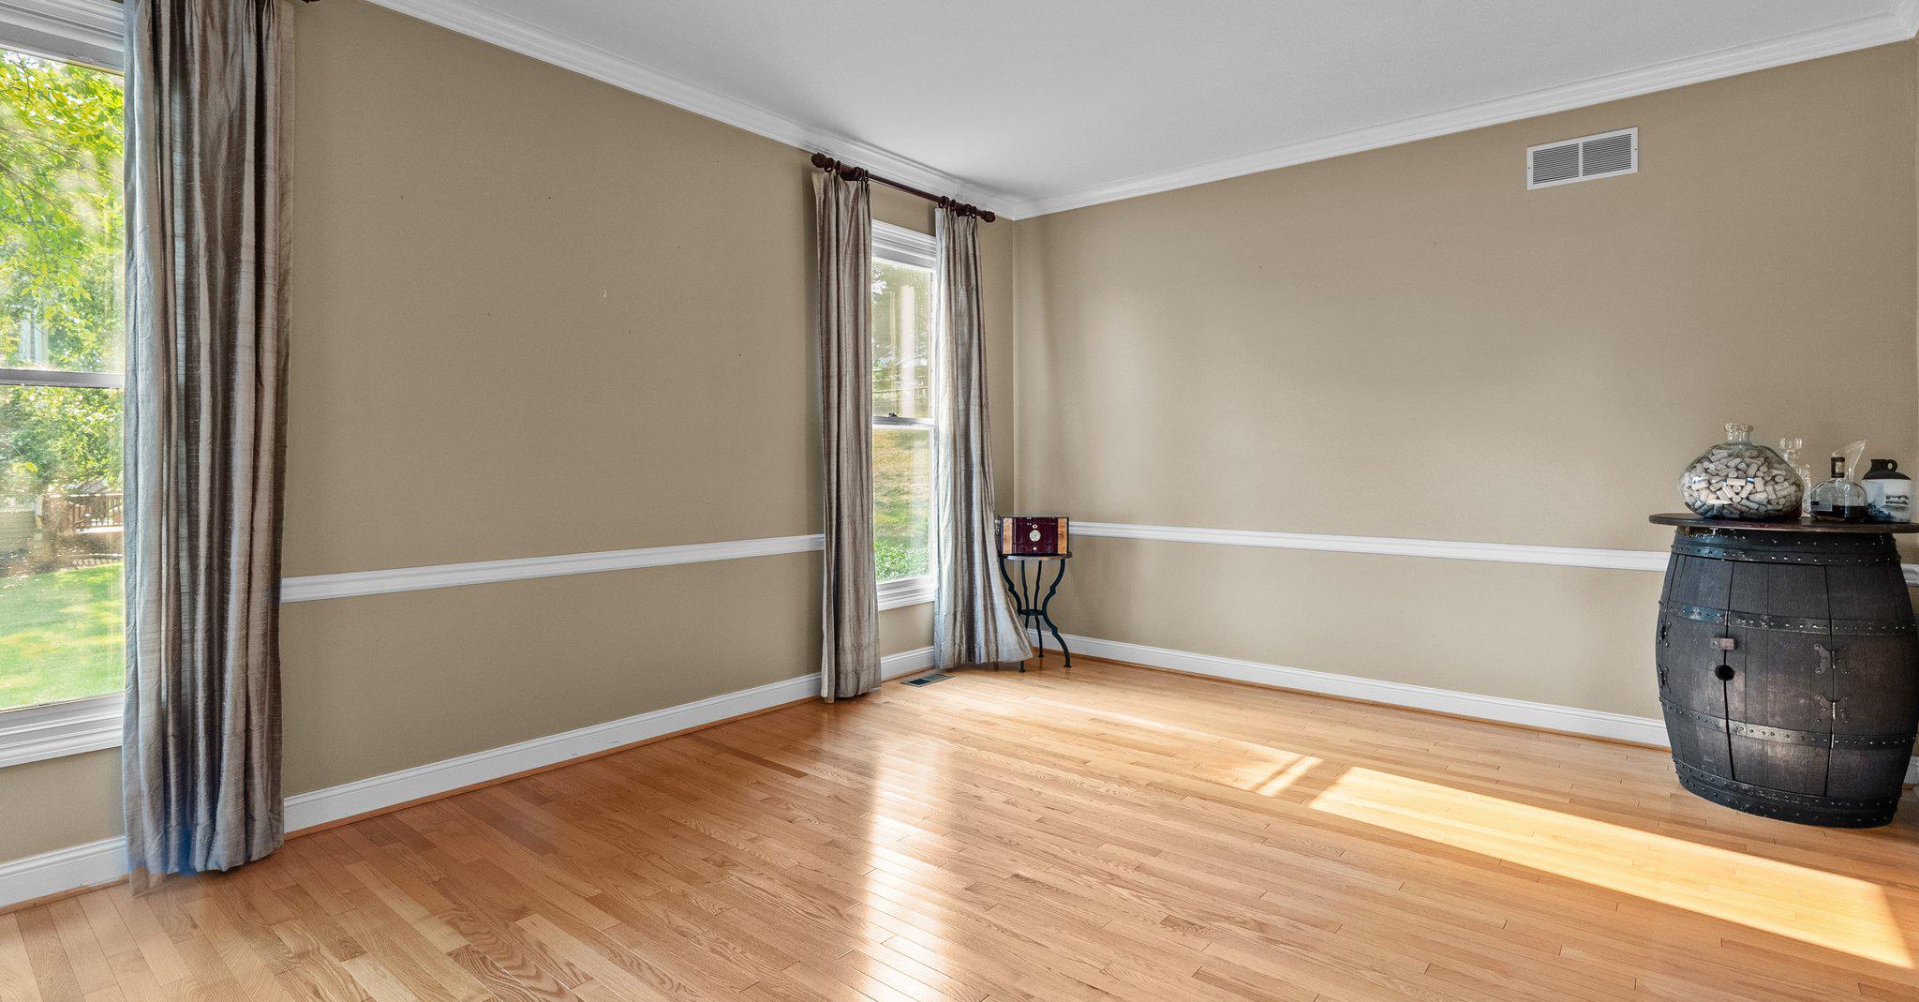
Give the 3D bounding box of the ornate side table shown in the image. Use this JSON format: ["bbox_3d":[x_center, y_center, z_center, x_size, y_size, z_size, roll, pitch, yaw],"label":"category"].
[{"bbox_3d":[0.417,0.621,5.155,0.420,0.615,0.420,0,1,0],"label":"ornate side table"}]

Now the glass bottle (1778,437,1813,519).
[{"bbox_3d":[3.016,-0.084,3.280,0.105,0.280,0.105,1,2,40],"label":"glass bottle"}]

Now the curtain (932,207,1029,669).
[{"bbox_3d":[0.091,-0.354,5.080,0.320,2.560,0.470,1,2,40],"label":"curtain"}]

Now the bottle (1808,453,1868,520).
[{"bbox_3d":[3.003,-0.040,3.090,0.135,0.217,0.140,-1,2,-41],"label":"bottle"}]

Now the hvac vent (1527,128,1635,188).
[{"bbox_3d":[2.606,-1.430,3.800,0.385,0.184,0.025,1,2,40],"label":"hvac vent"}]

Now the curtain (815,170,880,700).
[{"bbox_3d":[-0.549,-0.320,4.481,0.140,2.560,0.380,1,2,40],"label":"curtain"}]

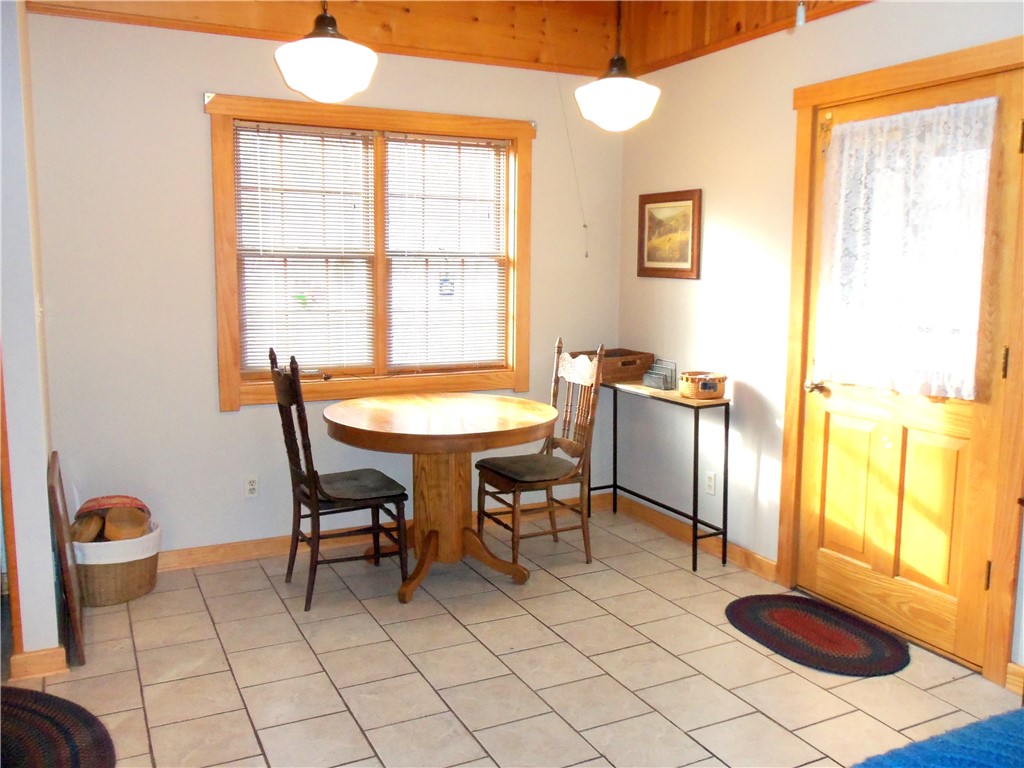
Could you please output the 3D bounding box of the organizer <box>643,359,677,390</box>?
[{"bbox_3d":[0.796,-0.058,4.489,0.099,0.141,0.226,-3,9,-27],"label":"organizer"}]

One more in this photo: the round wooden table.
[{"bbox_3d":[-0.325,0.505,3.862,1.121,0.775,1.121,1,8,0],"label":"round wooden table"}]

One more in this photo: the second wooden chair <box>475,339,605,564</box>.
[{"bbox_3d":[0.130,0.329,4.100,0.508,1.072,0.423,-3,8,-23],"label":"second wooden chair"}]

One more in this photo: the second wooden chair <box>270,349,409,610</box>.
[{"bbox_3d":[-0.756,0.378,3.660,0.522,1.072,0.423,-4,9,-31],"label":"second wooden chair"}]

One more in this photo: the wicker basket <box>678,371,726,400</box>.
[{"bbox_3d":[0.955,0.006,4.159,0.190,0.110,0.197,0,8,-3],"label":"wicker basket"}]

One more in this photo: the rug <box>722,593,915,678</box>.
[{"bbox_3d":[1.219,0.981,3.320,0.513,0.014,0.753,-3,9,-27],"label":"rug"}]

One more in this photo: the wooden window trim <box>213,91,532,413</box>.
[{"bbox_3d":[-0.644,-0.633,4.204,1.661,1.431,0.077,-3,9,-27],"label":"wooden window trim"}]

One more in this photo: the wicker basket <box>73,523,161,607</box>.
[{"bbox_3d":[-1.751,0.767,3.627,0.389,0.289,0.389,-3,9,-27],"label":"wicker basket"}]

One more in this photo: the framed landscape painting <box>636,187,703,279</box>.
[{"bbox_3d":[0.843,-0.803,4.478,0.024,0.451,0.524,-3,9,-27],"label":"framed landscape painting"}]

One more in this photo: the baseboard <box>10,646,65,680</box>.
[{"bbox_3d":[-1.641,0.967,2.875,0.172,0.089,0.025,-3,9,-27],"label":"baseboard"}]

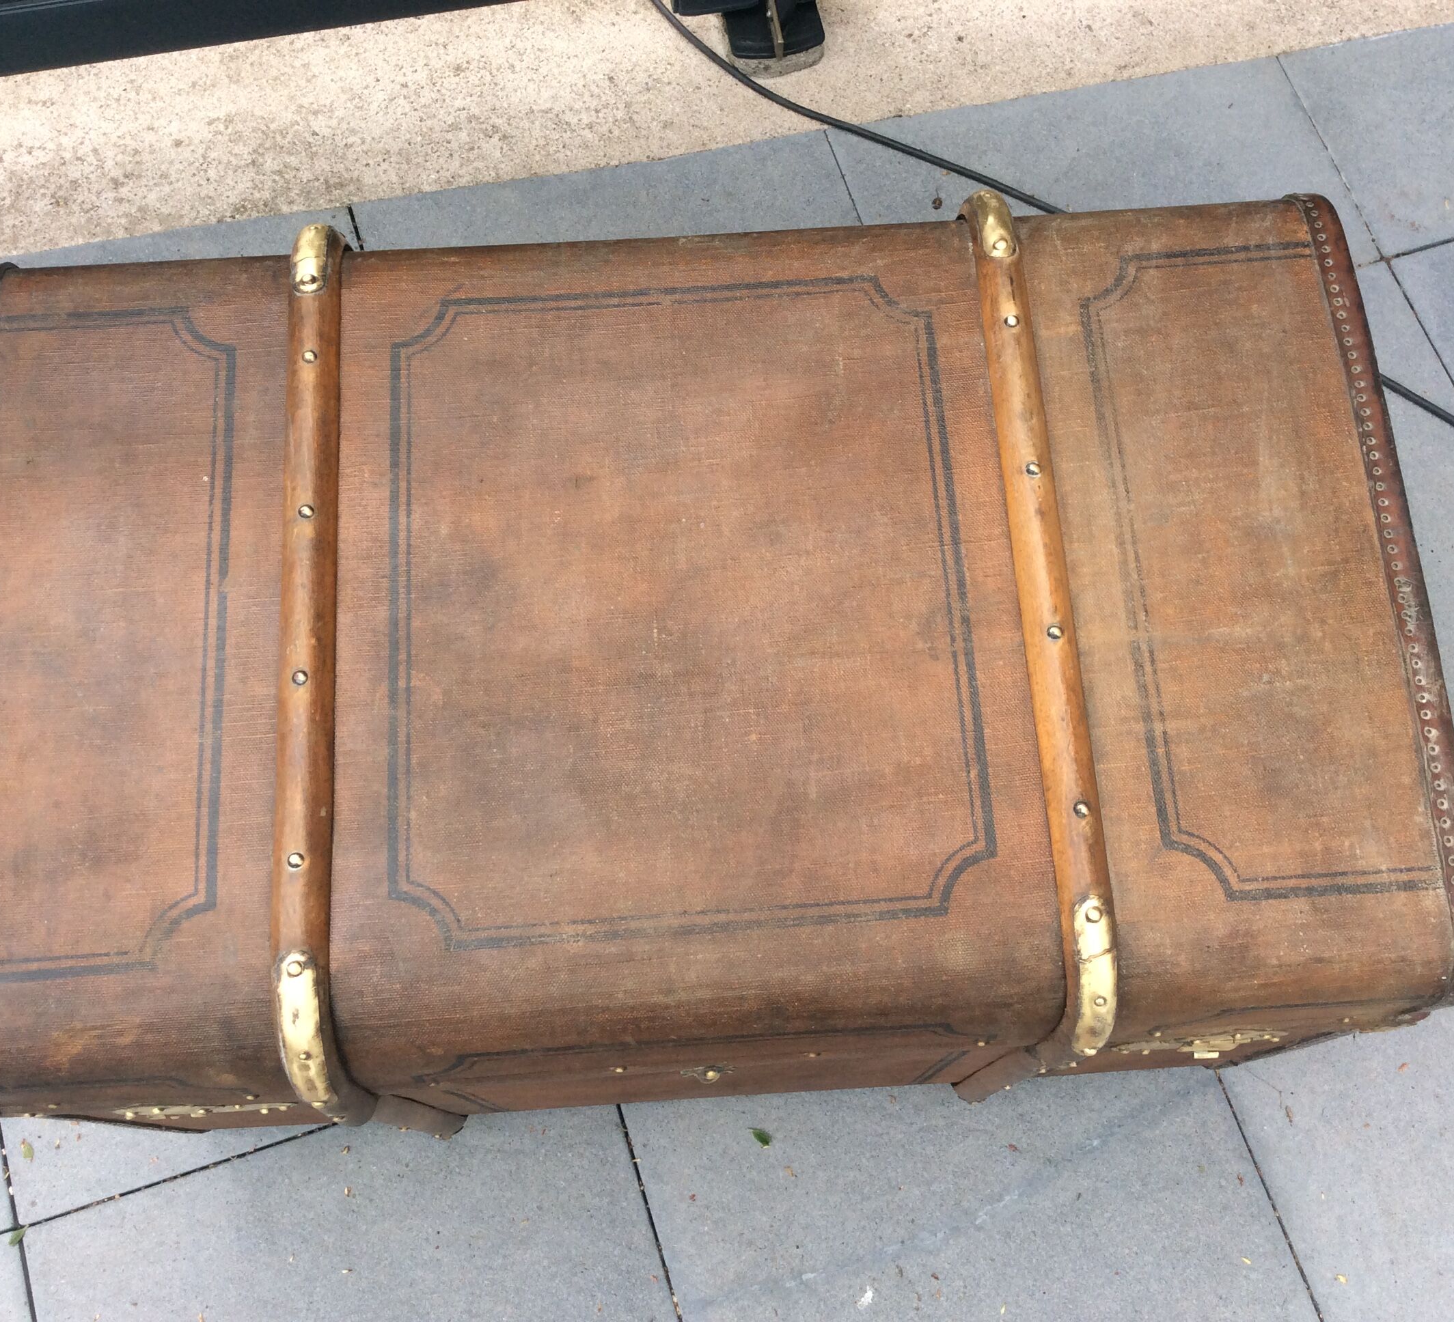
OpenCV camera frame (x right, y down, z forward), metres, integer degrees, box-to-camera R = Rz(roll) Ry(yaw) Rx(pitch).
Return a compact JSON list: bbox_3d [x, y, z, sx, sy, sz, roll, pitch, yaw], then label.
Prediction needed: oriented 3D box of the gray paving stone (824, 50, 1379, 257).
[{"bbox_3d":[0.400,-0.490,1.760,0.510,0.040,0.328,-17,72,-7],"label":"gray paving stone"}]

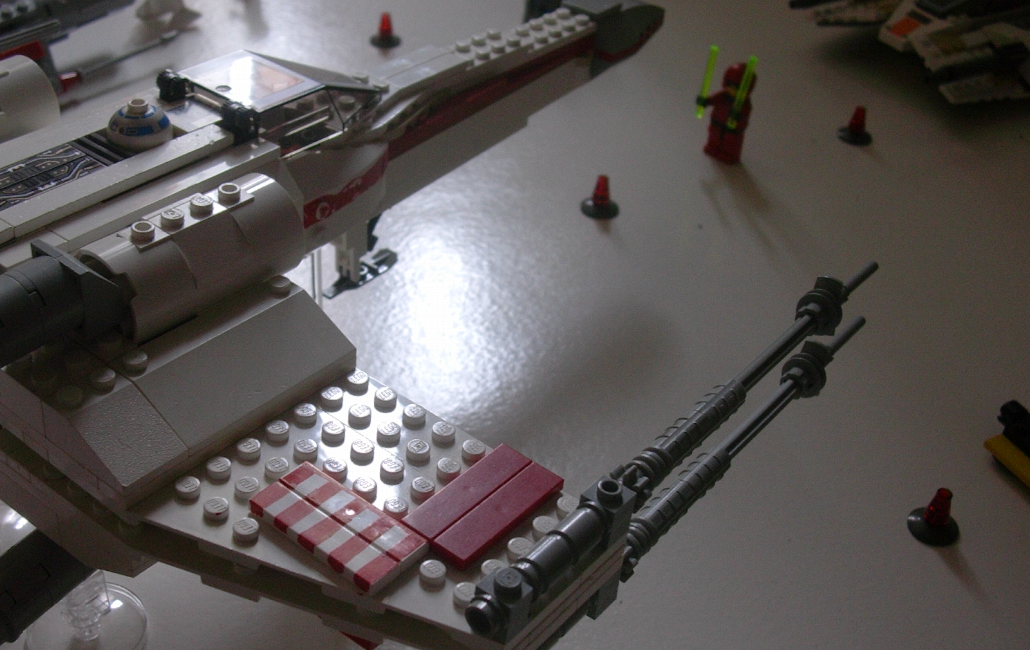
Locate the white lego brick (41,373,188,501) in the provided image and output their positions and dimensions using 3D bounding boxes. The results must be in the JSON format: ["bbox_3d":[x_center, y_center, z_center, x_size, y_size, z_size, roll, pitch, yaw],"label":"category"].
[{"bbox_3d":[-0.077,0.019,0.256,0.024,0.011,0.016,29,40,26],"label":"white lego brick"}]

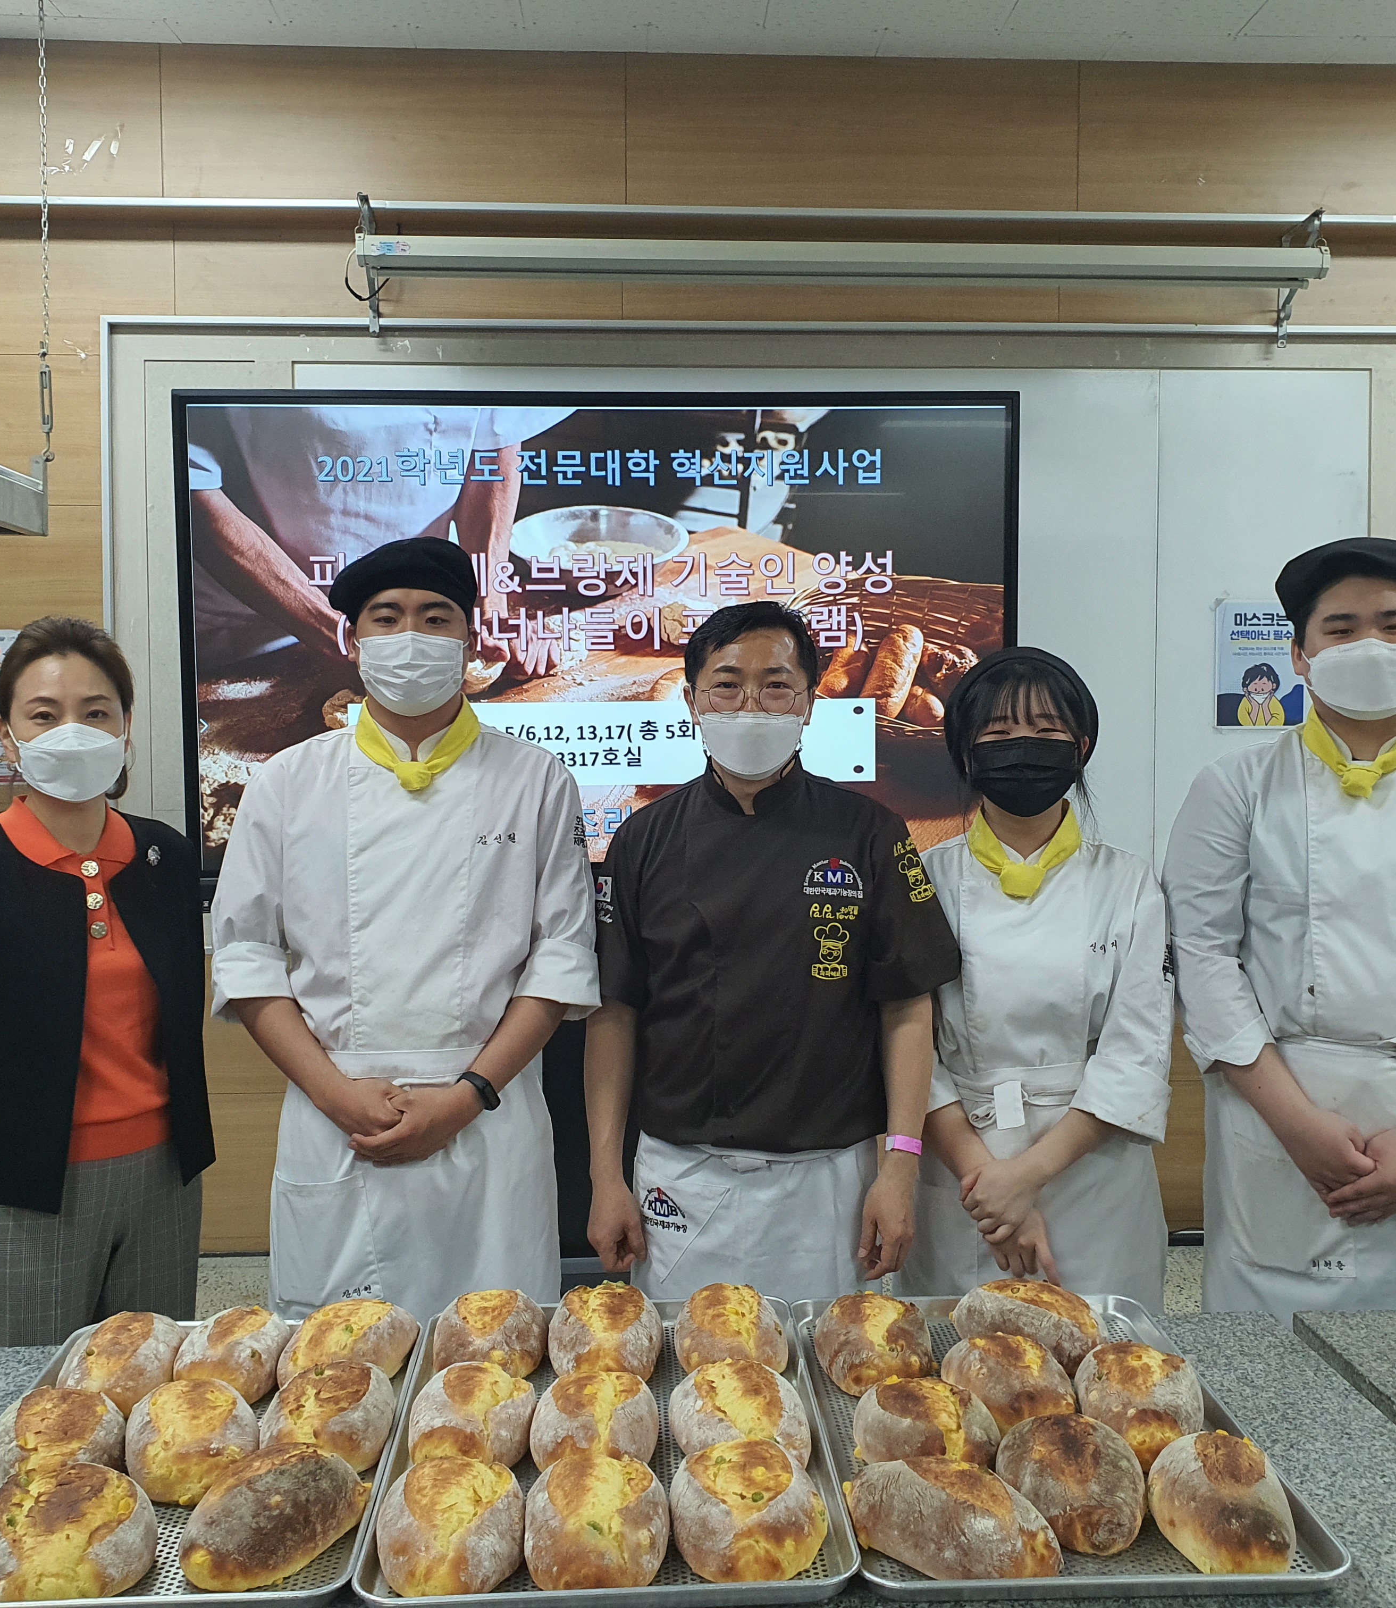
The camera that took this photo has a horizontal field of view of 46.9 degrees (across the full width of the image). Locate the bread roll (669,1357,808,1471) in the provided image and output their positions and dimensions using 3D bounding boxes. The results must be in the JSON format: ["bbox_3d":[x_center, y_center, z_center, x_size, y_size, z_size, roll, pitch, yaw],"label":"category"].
[{"bbox_3d":[0.038,0.567,1.497,0.128,0.085,0.155,-1,4,-3],"label":"bread roll"}]

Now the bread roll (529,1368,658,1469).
[{"bbox_3d":[-0.098,0.577,1.519,0.121,0.073,0.145,0,4,0],"label":"bread roll"}]

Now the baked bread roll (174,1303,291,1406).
[{"bbox_3d":[-0.483,0.564,1.671,0.107,0.080,0.129,1,4,20],"label":"baked bread roll"}]

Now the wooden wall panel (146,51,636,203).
[{"bbox_3d":[-0.791,-1.767,4.190,1.200,0.385,0.030,0,4,-3],"label":"wooden wall panel"}]

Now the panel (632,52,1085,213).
[{"bbox_3d":[0.415,-1.764,4.235,1.200,0.400,0.025,0,4,-3],"label":"panel"}]

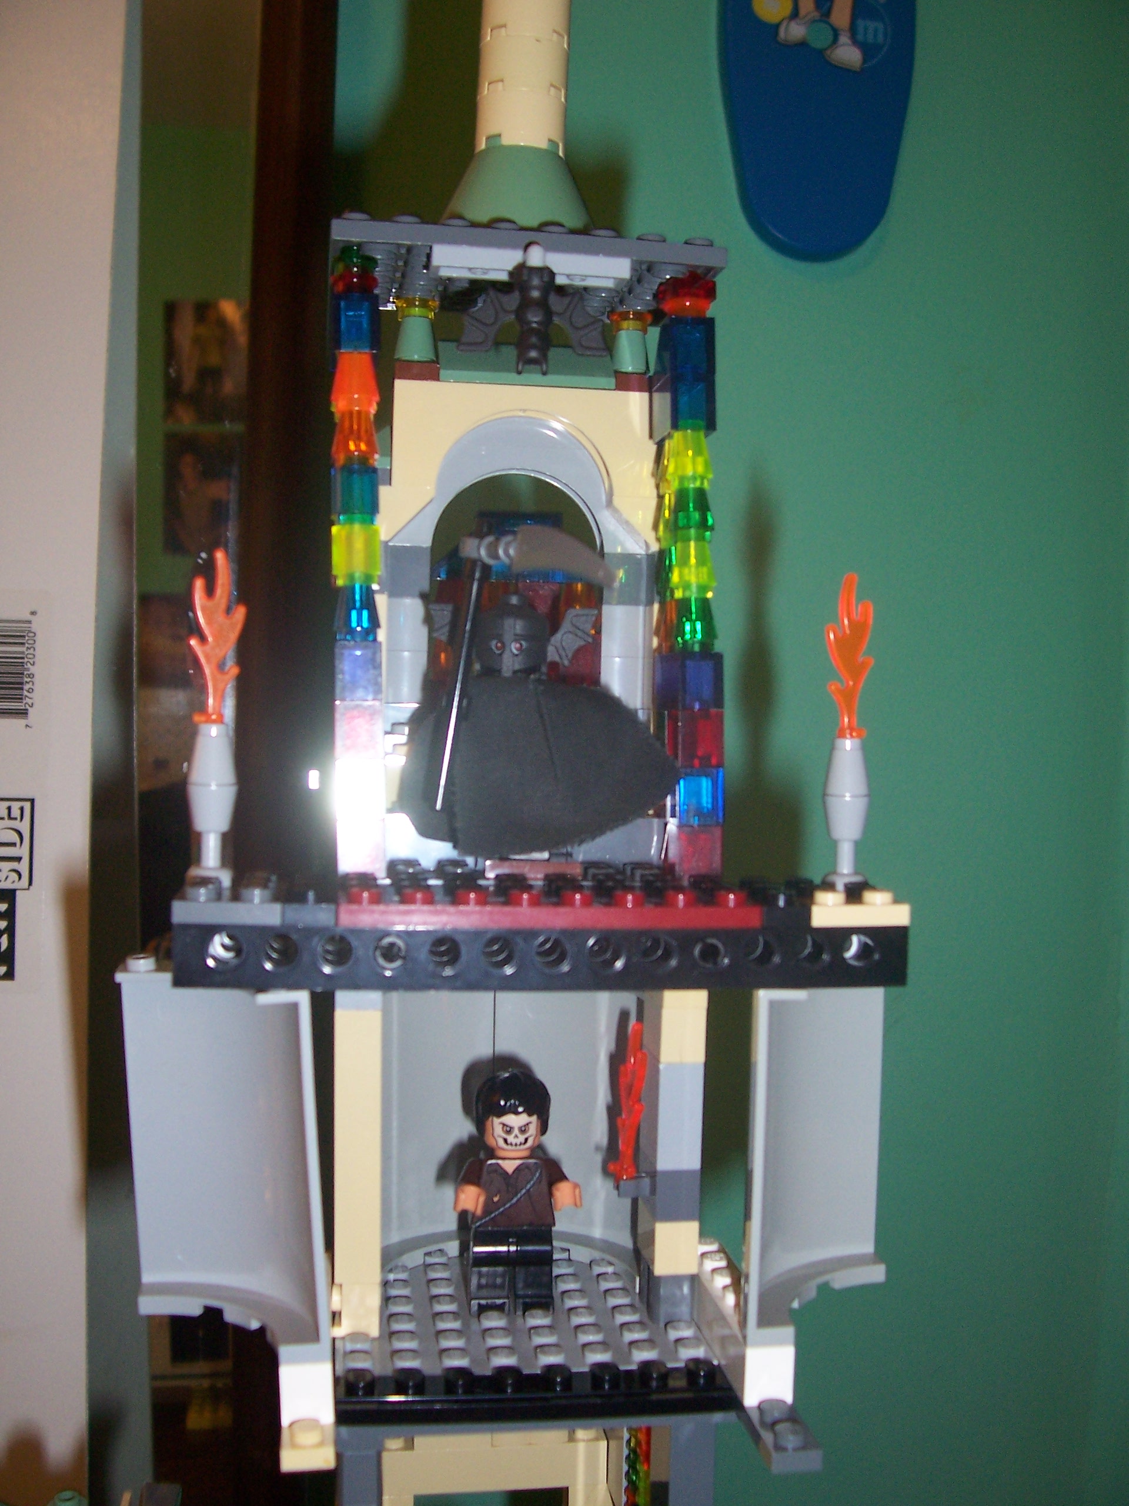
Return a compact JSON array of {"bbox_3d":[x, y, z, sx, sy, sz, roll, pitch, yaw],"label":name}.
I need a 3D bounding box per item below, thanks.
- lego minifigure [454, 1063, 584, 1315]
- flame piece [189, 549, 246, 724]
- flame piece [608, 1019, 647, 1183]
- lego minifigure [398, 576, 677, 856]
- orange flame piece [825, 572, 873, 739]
[{"bbox_3d":[-0.008,0.078,0.265,0.022,0.043,0.013,1,1,-8],"label":"lego minifigure"},{"bbox_3d":[-0.054,-0.018,0.232,0.009,0.028,0.004,1,1,-19],"label":"flame piece"},{"bbox_3d":[0.011,0.061,0.260,0.004,0.028,0.009,1,1,-15],"label":"flame piece"},{"bbox_3d":[-0.004,-0.005,0.245,0.046,0.045,0.021,1,1,-2],"label":"lego minifigure"},{"bbox_3d":[0.047,-0.016,0.246,0.009,0.028,0.004,1,1,-20],"label":"orange flame piece"}]

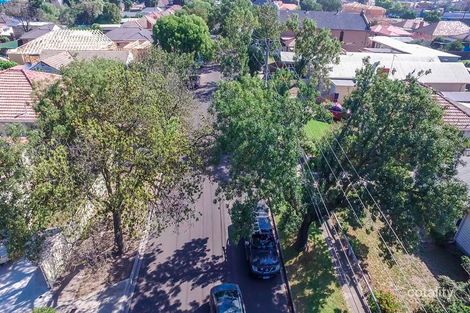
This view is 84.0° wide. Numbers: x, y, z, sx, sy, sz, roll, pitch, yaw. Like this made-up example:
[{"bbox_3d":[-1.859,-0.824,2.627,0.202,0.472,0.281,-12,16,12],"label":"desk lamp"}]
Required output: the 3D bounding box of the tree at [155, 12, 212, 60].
[{"bbox_3d":[-10.219,-22.825,53.142,12.300,10.800,12.000,-2,33,-3],"label":"tree"}]

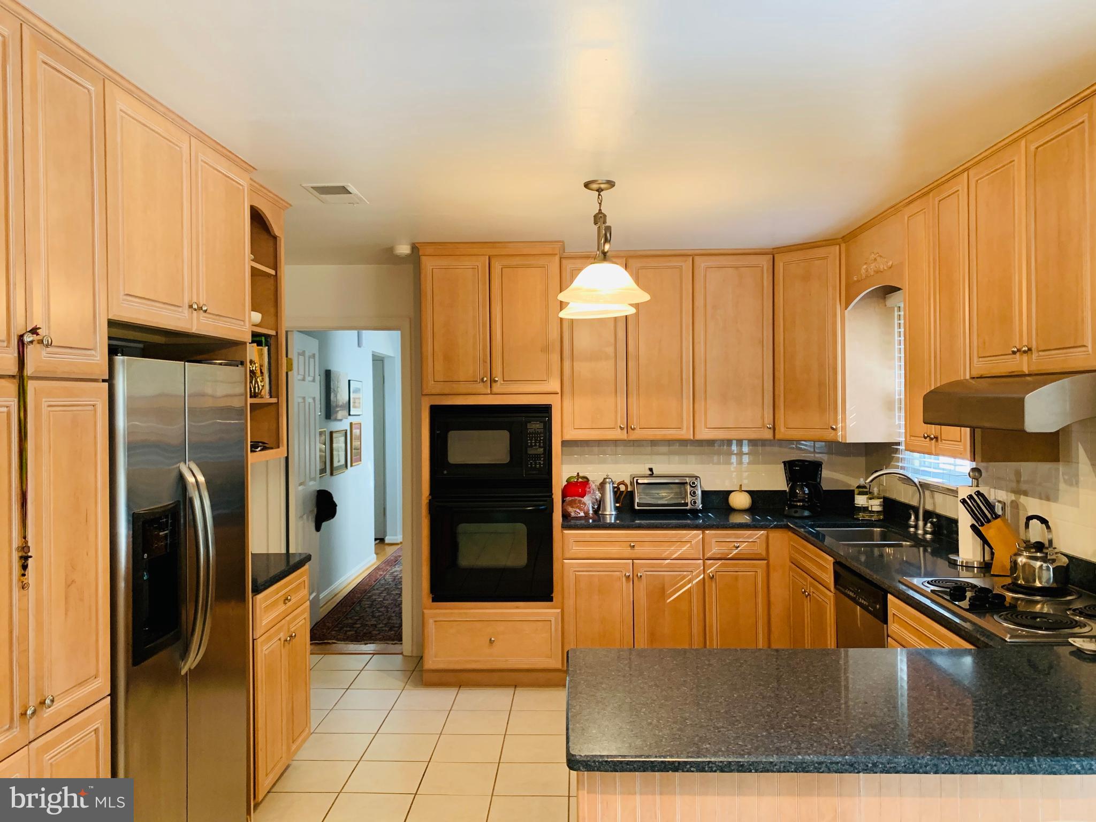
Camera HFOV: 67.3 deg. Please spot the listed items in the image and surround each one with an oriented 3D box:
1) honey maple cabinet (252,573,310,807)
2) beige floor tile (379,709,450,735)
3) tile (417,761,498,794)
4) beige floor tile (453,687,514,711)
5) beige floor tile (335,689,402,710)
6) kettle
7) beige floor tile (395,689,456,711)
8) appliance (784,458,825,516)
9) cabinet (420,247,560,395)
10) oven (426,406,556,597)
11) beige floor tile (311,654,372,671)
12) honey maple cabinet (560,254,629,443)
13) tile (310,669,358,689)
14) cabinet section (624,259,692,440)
[{"bbox_3d":[-1.358,1.083,3.308,0.600,0.837,0.620,0,0,2],"label":"honey maple cabinet"},{"bbox_3d":[-0.660,1.550,4.093,0.306,0.010,0.302,0,1,2],"label":"beige floor tile"},{"bbox_3d":[-0.373,1.557,3.481,0.306,0.010,0.302,0,1,2],"label":"tile"},{"bbox_3d":[-0.338,1.543,4.381,0.306,0.010,0.302,0,1,2],"label":"beige floor tile"},{"bbox_3d":[-0.958,1.547,4.405,0.306,0.010,0.302,0,1,2],"label":"beige floor tile"},{"bbox_3d":[1.677,0.467,2.809,0.200,0.239,0.215,0,0,-13],"label":"kettle"},{"bbox_3d":[-0.640,1.527,4.339,0.300,0.012,0.300,0,0,2],"label":"beige floor tile"},{"bbox_3d":[1.491,0.442,4.799,0.200,0.325,0.220,0,1,32],"label":"appliance"},{"bbox_3d":[-0.309,-0.490,4.796,0.764,0.805,0.610,0,0,2],"label":"cabinet"},{"bbox_3d":[-0.304,0.502,4.773,0.684,1.085,0.585,0,0,2],"label":"oven"},{"bbox_3d":[-1.229,1.530,4.969,0.300,0.012,0.300,0,0,2],"label":"beige floor tile"},{"bbox_3d":[0.276,-0.366,4.929,0.381,1.065,0.325,0,0,2],"label":"honey maple cabinet"},{"bbox_3d":[-1.239,1.531,4.664,0.300,0.012,0.300,0,0,2],"label":"tile"},{"bbox_3d":[0.655,-0.365,4.931,0.385,1.058,0.319,0,0,2],"label":"cabinet section"}]

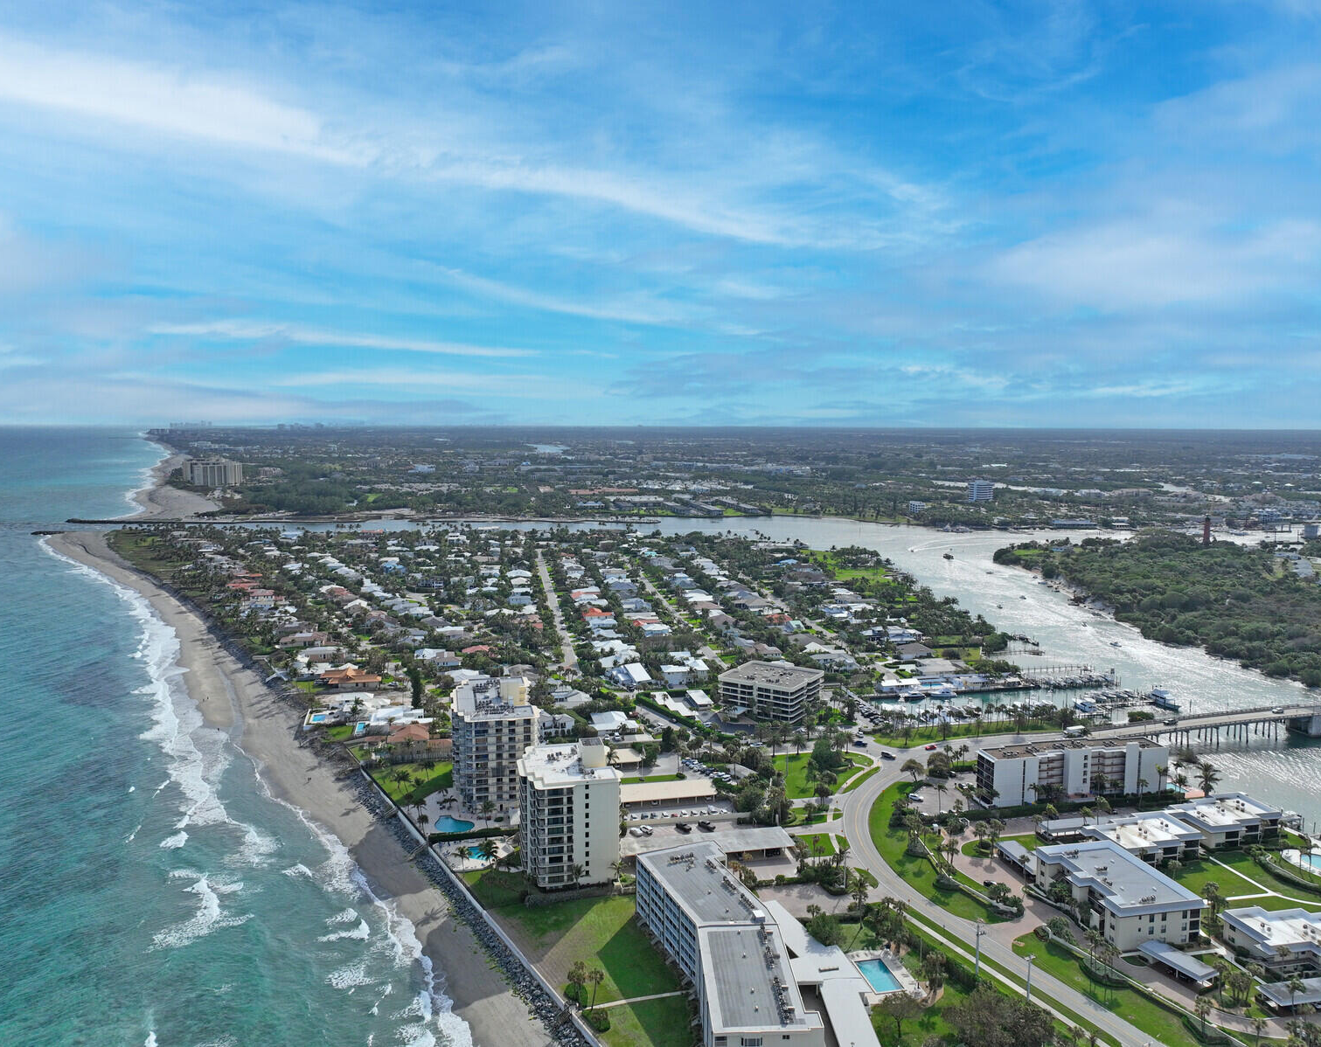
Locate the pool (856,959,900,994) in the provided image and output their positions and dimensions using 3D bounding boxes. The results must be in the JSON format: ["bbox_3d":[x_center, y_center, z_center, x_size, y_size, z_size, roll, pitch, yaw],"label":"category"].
[{"bbox_3d":[48.300,100.300,213.570,6.590,1.500,12.480,-1,6,-12],"label":"pool"}]

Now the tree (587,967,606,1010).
[{"bbox_3d":[-13.210,96.190,200.010,3.490,9.310,3.490,0,6,0],"label":"tree"}]

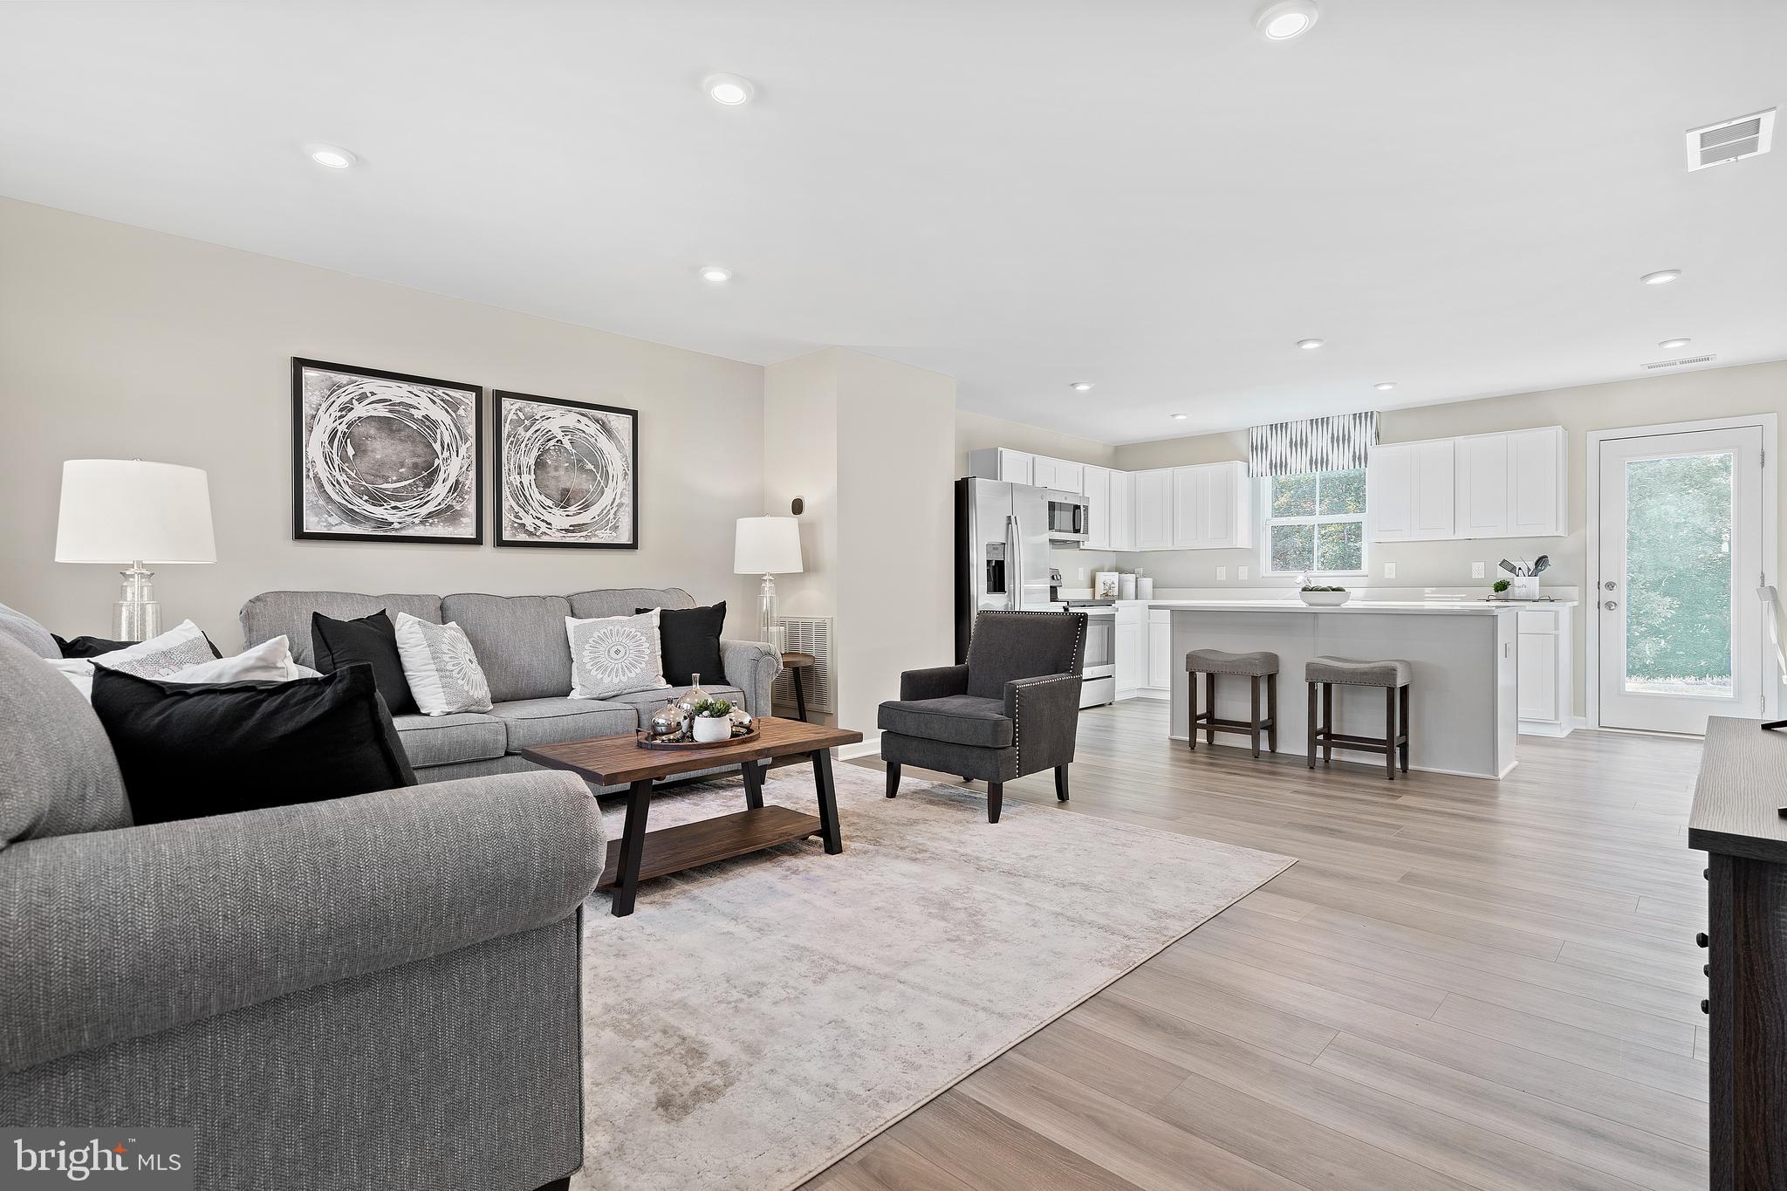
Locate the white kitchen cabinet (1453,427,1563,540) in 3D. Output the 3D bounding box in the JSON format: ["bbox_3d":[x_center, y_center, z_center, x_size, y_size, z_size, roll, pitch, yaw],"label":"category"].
[{"bbox_3d":[4.526,-0.797,6.198,0.628,0.765,0.330,0,1,44],"label":"white kitchen cabinet"}]

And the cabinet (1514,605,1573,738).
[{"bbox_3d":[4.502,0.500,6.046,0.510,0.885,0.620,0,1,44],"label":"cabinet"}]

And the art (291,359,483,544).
[{"bbox_3d":[-2.268,-0.622,3.830,0.035,0.766,0.767,0,1,44],"label":"art"}]

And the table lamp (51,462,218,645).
[{"bbox_3d":[-2.513,-0.024,2.800,0.405,0.850,0.405,0,1,44],"label":"table lamp"}]

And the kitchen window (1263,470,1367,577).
[{"bbox_3d":[3.644,-0.636,7.261,0.920,0.940,0.090,0,1,44],"label":"kitchen window"}]

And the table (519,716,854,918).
[{"bbox_3d":[-0.728,0.778,3.196,1.060,0.455,0.625,-1,1,-44],"label":"table"}]

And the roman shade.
[{"bbox_3d":[3.606,-1.282,7.290,1.030,0.455,0.130,0,1,44],"label":"roman shade"}]

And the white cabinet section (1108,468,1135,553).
[{"bbox_3d":[2.055,-0.811,8.181,0.330,0.765,0.360,0,1,44],"label":"white cabinet section"}]

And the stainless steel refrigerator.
[{"bbox_3d":[0.616,0.085,6.310,0.830,1.770,0.900,0,1,44],"label":"stainless steel refrigerator"}]

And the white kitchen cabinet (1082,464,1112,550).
[{"bbox_3d":[1.765,-0.798,7.848,0.325,0.765,0.470,0,1,44],"label":"white kitchen cabinet"}]

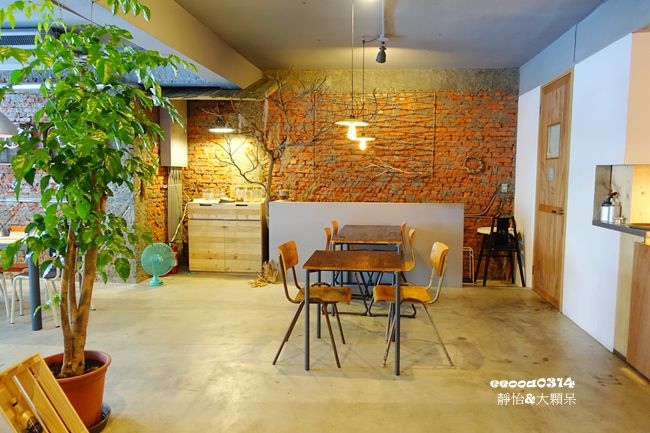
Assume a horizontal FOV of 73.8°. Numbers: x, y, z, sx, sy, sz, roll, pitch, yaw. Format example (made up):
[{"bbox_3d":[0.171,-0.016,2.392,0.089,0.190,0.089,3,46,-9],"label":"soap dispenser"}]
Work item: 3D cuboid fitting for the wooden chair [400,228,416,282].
[{"bbox_3d":[0.683,0.531,4.457,0.486,0.846,0.557,1,6,7],"label":"wooden chair"}]

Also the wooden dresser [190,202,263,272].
[{"bbox_3d":[-1.351,0.285,6.171,1.053,0.970,0.423,1,6,7],"label":"wooden dresser"}]

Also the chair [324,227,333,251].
[{"bbox_3d":[0.229,0.527,4.517,0.486,0.846,0.557,1,6,7],"label":"chair"}]

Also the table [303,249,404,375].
[{"bbox_3d":[0.233,0.699,3.307,0.694,0.750,0.651,1,6,7],"label":"table"}]

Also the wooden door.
[{"bbox_3d":[2.440,-0.256,4.654,0.061,2.348,0.832,1,6,7],"label":"wooden door"}]

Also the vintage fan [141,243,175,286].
[{"bbox_3d":[-2.089,0.603,5.413,0.410,0.530,0.280,-4,7,-36],"label":"vintage fan"}]

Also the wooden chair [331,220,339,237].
[{"bbox_3d":[0.328,0.460,5.158,0.486,0.846,0.522,1,6,7],"label":"wooden chair"}]

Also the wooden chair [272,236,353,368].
[{"bbox_3d":[-0.073,0.638,3.328,0.571,0.870,0.479,1,6,7],"label":"wooden chair"}]

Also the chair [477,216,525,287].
[{"bbox_3d":[2.276,0.443,5.613,0.522,0.902,0.465,1,6,7],"label":"chair"}]

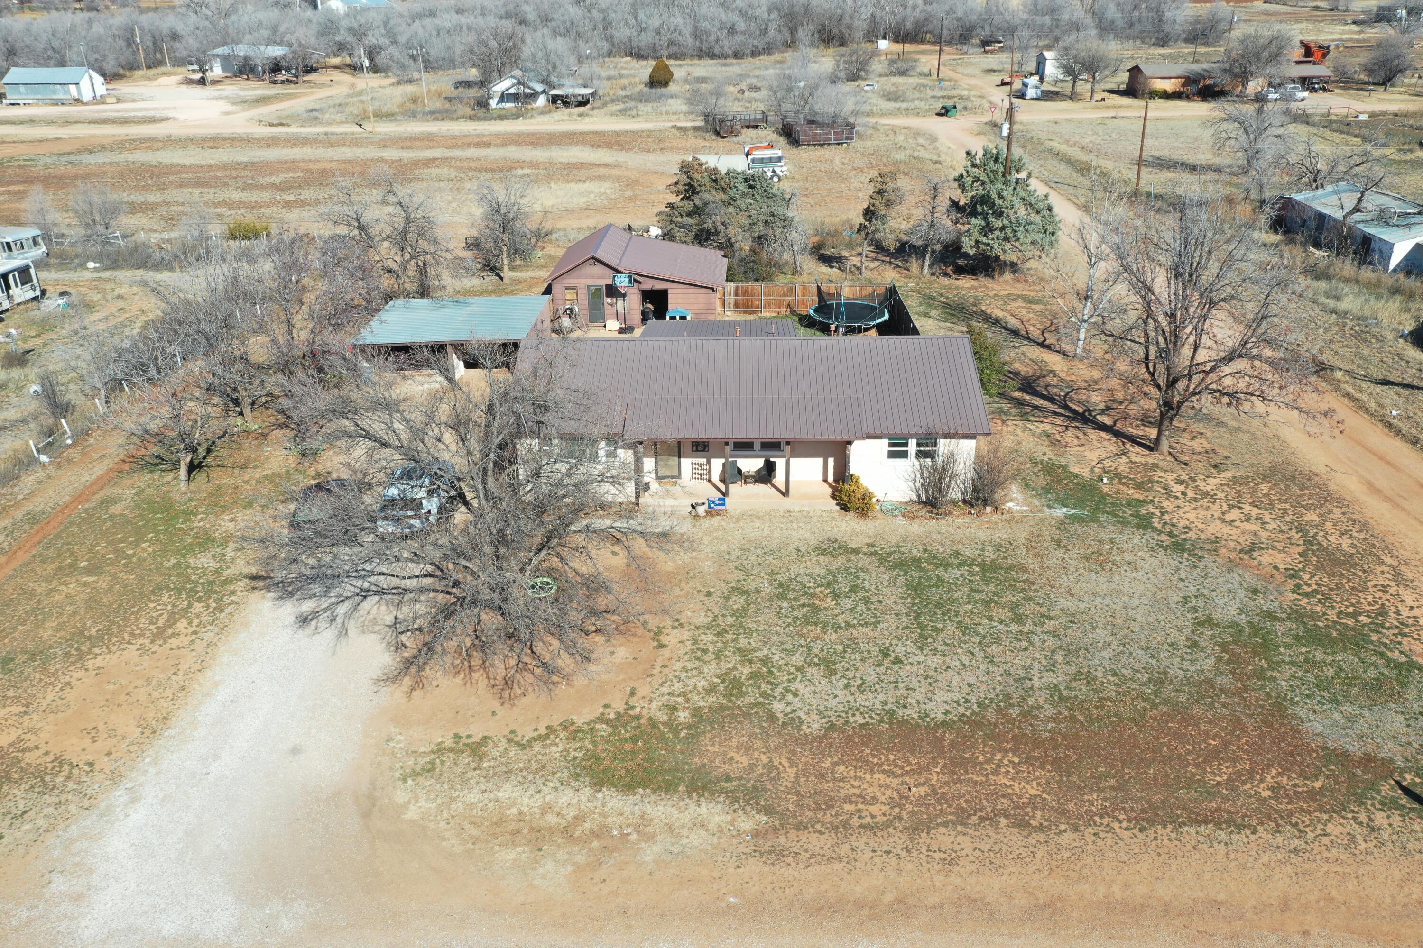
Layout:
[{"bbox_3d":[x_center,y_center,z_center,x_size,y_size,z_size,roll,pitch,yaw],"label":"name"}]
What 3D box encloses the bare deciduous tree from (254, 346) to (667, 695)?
[{"bbox_3d":[-6.839,0.713,30.791,11.300,8.200,10.961,-1,25,0],"label":"bare deciduous tree"}]

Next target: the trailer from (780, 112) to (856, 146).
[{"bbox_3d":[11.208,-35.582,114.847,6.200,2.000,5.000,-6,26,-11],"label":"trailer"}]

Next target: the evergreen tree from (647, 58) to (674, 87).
[{"bbox_3d":[-7.926,-63.053,173.834,3.800,3.956,3.800,-1,25,0],"label":"evergreen tree"}]

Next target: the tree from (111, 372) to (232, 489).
[{"bbox_3d":[-19.470,-1.662,40.059,3.950,4.556,3.900,-13,27,-25],"label":"tree"}]

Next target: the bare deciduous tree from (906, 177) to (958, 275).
[{"bbox_3d":[13.380,-14.990,67.170,2.900,5.800,2.800,4,26,10],"label":"bare deciduous tree"}]

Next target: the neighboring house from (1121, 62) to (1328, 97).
[{"bbox_3d":[67.404,-51.726,144.903,22.500,3.750,8.200,-2,25,-3],"label":"neighboring house"}]

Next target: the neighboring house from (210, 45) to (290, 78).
[{"bbox_3d":[-88.632,-78.961,211.745,13.800,4.800,9.000,9,26,20],"label":"neighboring house"}]

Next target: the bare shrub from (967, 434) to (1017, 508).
[{"bbox_3d":[10.170,0.020,40.160,1.750,2.400,1.600,6,27,14],"label":"bare shrub"}]

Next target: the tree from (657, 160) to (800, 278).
[{"bbox_3d":[1.100,-15.763,68.049,8.700,6.599,7.600,-1,25,0],"label":"tree"}]

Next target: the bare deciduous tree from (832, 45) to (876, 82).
[{"bbox_3d":[23.839,-68.741,184.714,7.200,5.406,6.500,2,25,7],"label":"bare deciduous tree"}]

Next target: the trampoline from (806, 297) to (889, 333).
[{"bbox_3d":[7.166,-7.958,57.660,4.170,0.950,4.170,-1,25,0],"label":"trampoline"}]

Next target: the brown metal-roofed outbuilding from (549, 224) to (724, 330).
[{"bbox_3d":[-3.823,-11.021,60.917,9.183,4.002,7.438,0,25,2],"label":"brown metal-roofed outbuilding"}]

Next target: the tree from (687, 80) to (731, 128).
[{"bbox_3d":[-0.354,-41.252,124.012,4.800,4.900,4.600,-1,25,0],"label":"tree"}]

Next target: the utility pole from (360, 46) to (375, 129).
[{"bbox_3d":[-40.539,-45.722,130.959,0.800,9.487,0.600,-1,25,0],"label":"utility pole"}]

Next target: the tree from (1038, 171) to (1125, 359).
[{"bbox_3d":[18.050,-9.950,53.660,3.600,8.300,3.500,7,27,17],"label":"tree"}]

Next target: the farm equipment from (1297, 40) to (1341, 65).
[{"bbox_3d":[103.234,-71.176,187.273,7.000,3.968,4.200,-1,25,0],"label":"farm equipment"}]

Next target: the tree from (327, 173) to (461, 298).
[{"bbox_3d":[-17.809,-13.248,62.300,7.300,7.146,6.800,-8,25,-14],"label":"tree"}]

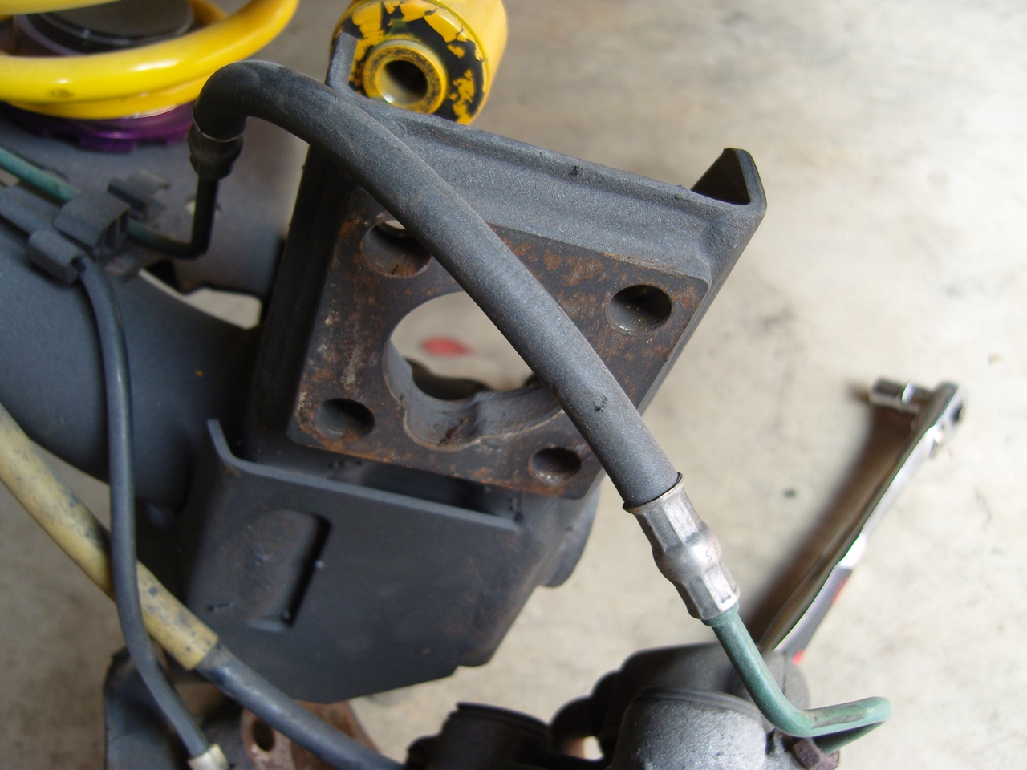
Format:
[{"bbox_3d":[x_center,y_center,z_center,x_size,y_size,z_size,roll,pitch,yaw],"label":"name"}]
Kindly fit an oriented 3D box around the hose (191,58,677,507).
[{"bbox_3d":[-0.018,-0.027,0.185,0.125,0.035,0.016,41,59,15],"label":"hose"}]

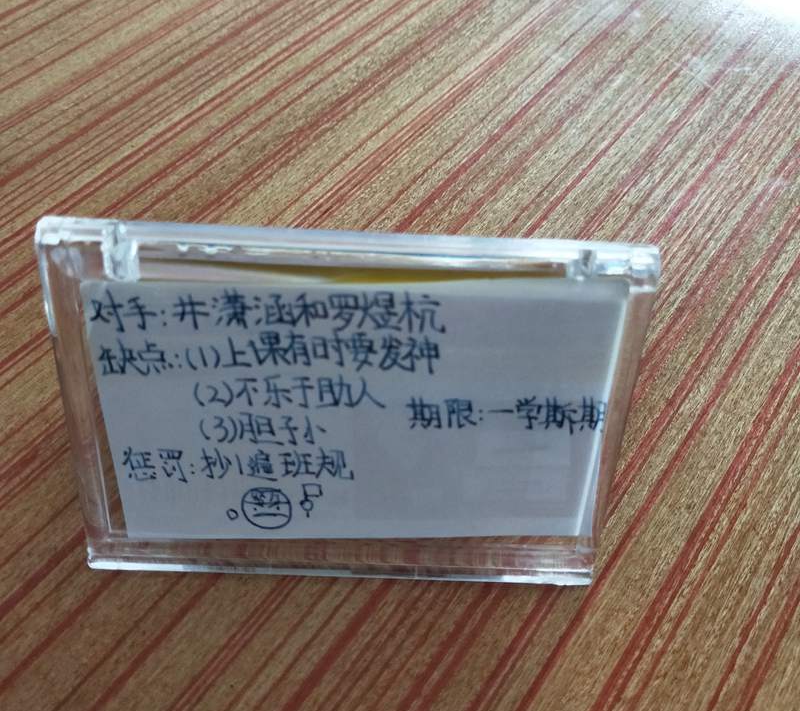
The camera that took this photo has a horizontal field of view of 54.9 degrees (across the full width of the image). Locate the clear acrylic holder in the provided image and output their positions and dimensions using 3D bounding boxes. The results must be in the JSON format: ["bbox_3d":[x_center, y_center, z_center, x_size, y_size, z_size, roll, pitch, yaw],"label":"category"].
[{"bbox_3d":[-0.009,0.005,0.147,0.102,0.060,0.056,3,57,-3],"label":"clear acrylic holder"}]

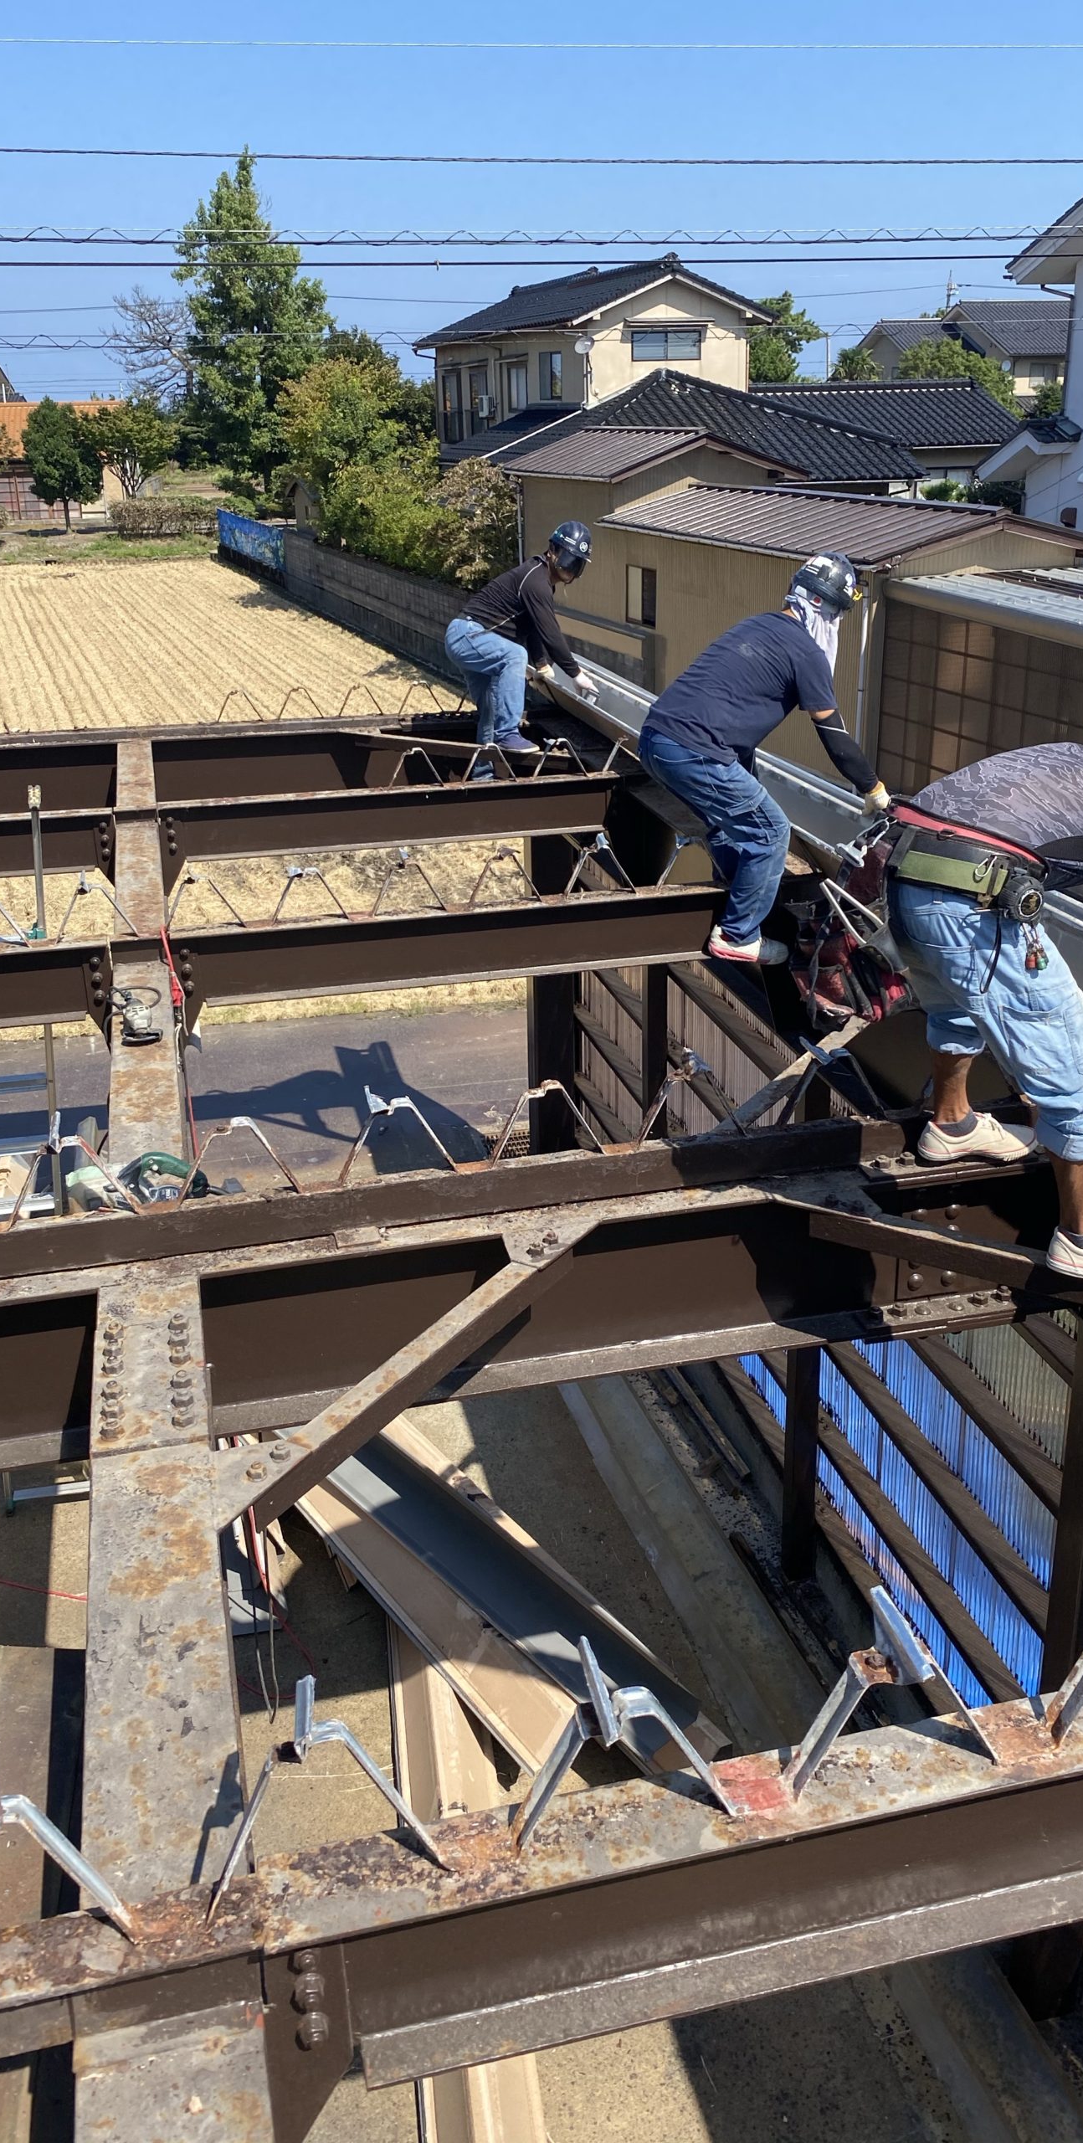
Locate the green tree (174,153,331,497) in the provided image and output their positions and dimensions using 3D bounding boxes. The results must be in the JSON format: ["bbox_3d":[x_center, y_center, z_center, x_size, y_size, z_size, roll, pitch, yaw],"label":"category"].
[{"bbox_3d":[-14.694,-37.167,81.001,7.797,15.838,7.797,-4,23,-8],"label":"green tree"}]

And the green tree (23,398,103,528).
[{"bbox_3d":[-20.107,-25.239,67.143,3.401,5.162,3.401,-6,23,-14],"label":"green tree"}]

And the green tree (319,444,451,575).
[{"bbox_3d":[-3.595,-12.569,36.965,2.900,3.340,2.900,-3,22,-4],"label":"green tree"}]

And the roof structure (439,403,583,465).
[{"bbox_3d":[-0.935,-14.976,37.871,2.600,1.150,4.100,-8,23,-17],"label":"roof structure"}]

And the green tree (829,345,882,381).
[{"bbox_3d":[9.847,-19.431,50.491,1.800,5.990,1.800,3,23,10],"label":"green tree"}]

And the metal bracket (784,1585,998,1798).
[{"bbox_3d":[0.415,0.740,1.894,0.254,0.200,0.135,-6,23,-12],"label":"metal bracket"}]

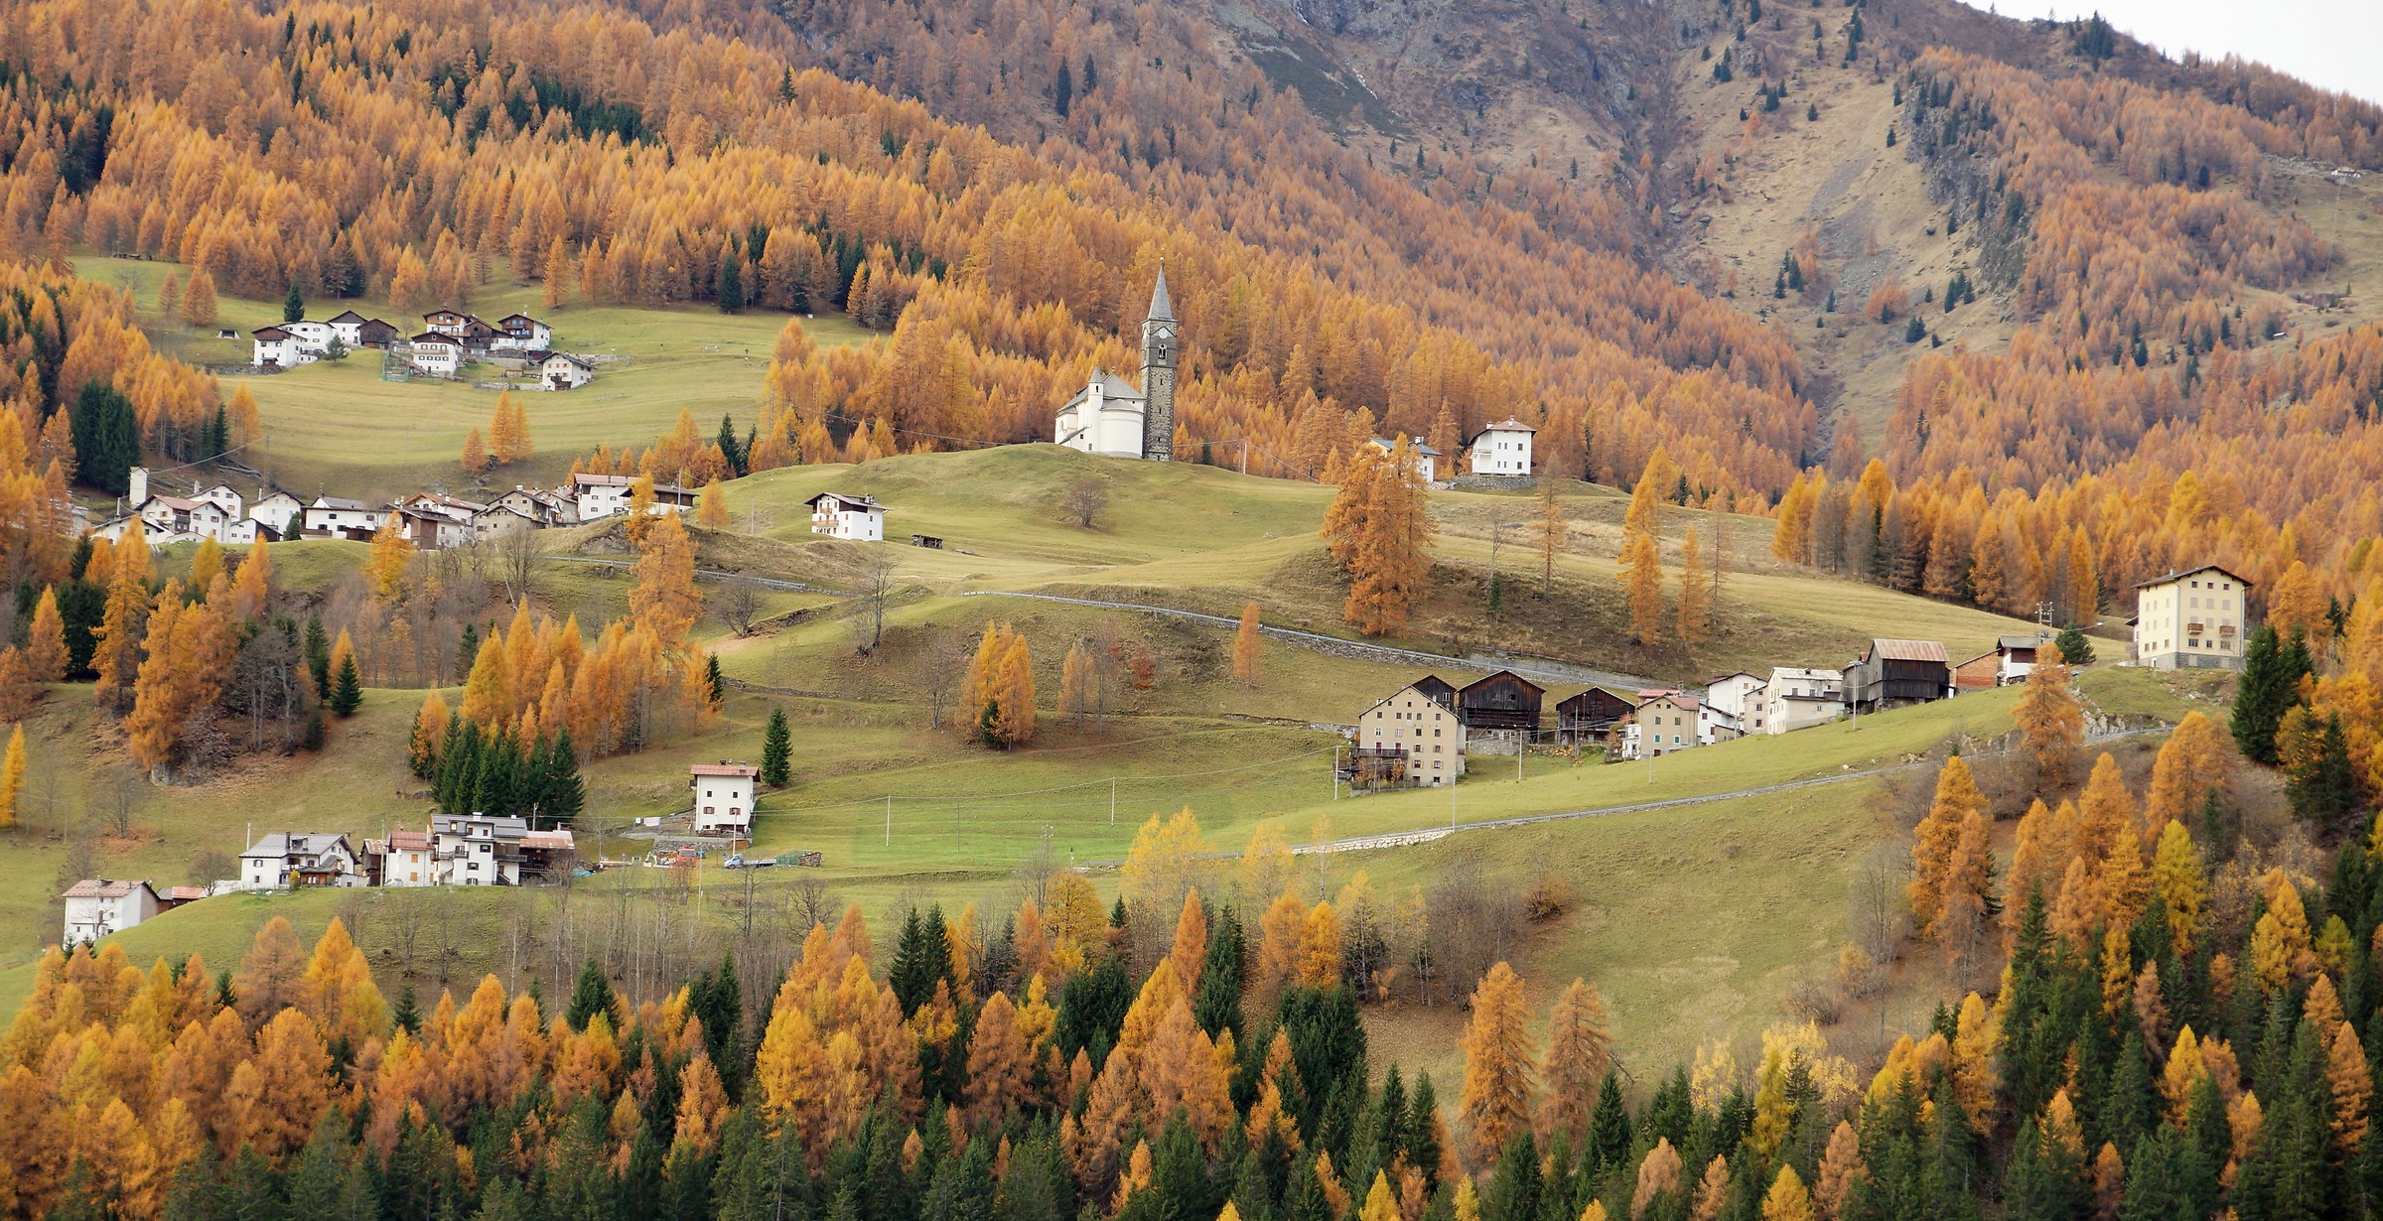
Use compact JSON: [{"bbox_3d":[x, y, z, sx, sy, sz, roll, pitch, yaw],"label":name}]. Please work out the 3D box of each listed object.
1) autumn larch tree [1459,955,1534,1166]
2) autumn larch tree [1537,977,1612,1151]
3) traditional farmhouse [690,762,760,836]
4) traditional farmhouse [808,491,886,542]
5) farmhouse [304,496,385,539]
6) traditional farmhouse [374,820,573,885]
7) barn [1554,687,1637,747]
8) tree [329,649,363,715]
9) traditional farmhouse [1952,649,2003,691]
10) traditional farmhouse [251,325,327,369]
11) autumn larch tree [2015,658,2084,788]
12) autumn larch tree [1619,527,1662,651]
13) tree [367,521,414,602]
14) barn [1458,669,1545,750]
[{"bbox_3d":[38.750,57.970,882.000,9.400,26.830,9.400,2,-5,0],"label":"autumn larch tree"},{"bbox_3d":[48.990,58.670,890.000,9.250,23.370,9.250,2,-5,0],"label":"autumn larch tree"},{"bbox_3d":[-74.460,30.220,1110.000,10.790,10.700,10.000,2,-6,-3],"label":"traditional farmhouse"},{"bbox_3d":[-70.860,-19.330,1430.000,12.870,9.000,8.600,7,-8,-41],"label":"traditional farmhouse"},{"bbox_3d":[-170.640,-18.570,1400.000,15.500,8.300,10.000,2,-5,-10],"label":"farmhouse"},{"bbox_3d":[-103.270,34.560,1000.000,26.500,10.000,11.000,3,-6,-19],"label":"traditional farmhouse"},{"bbox_3d":[64.490,16.830,1110.000,11.500,9.300,11.000,1,-5,-8],"label":"barn"},{"bbox_3d":[-137.280,11.660,1130.000,5.290,11.200,5.290,2,-5,0],"label":"tree"},{"bbox_3d":[120.950,9.190,1070.000,6.800,5.800,7.000,2,-6,0],"label":"traditional farmhouse"},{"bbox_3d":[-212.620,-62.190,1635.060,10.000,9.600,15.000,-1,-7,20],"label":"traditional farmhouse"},{"bbox_3d":[123.460,16.250,1000.000,9.300,18.400,9.300,0,-5,0],"label":"autumn larch tree"},{"bbox_3d":[70.990,-3.370,1095.000,6.540,18.290,6.540,1,-6,0],"label":"autumn larch tree"},{"bbox_3d":[-153.380,-9.800,1330.000,8.990,17.460,8.990,2,-5,0],"label":"tree"},{"bbox_3d":[46.470,15.260,1045.000,12.400,12.000,11.500,0,-6,9],"label":"barn"}]

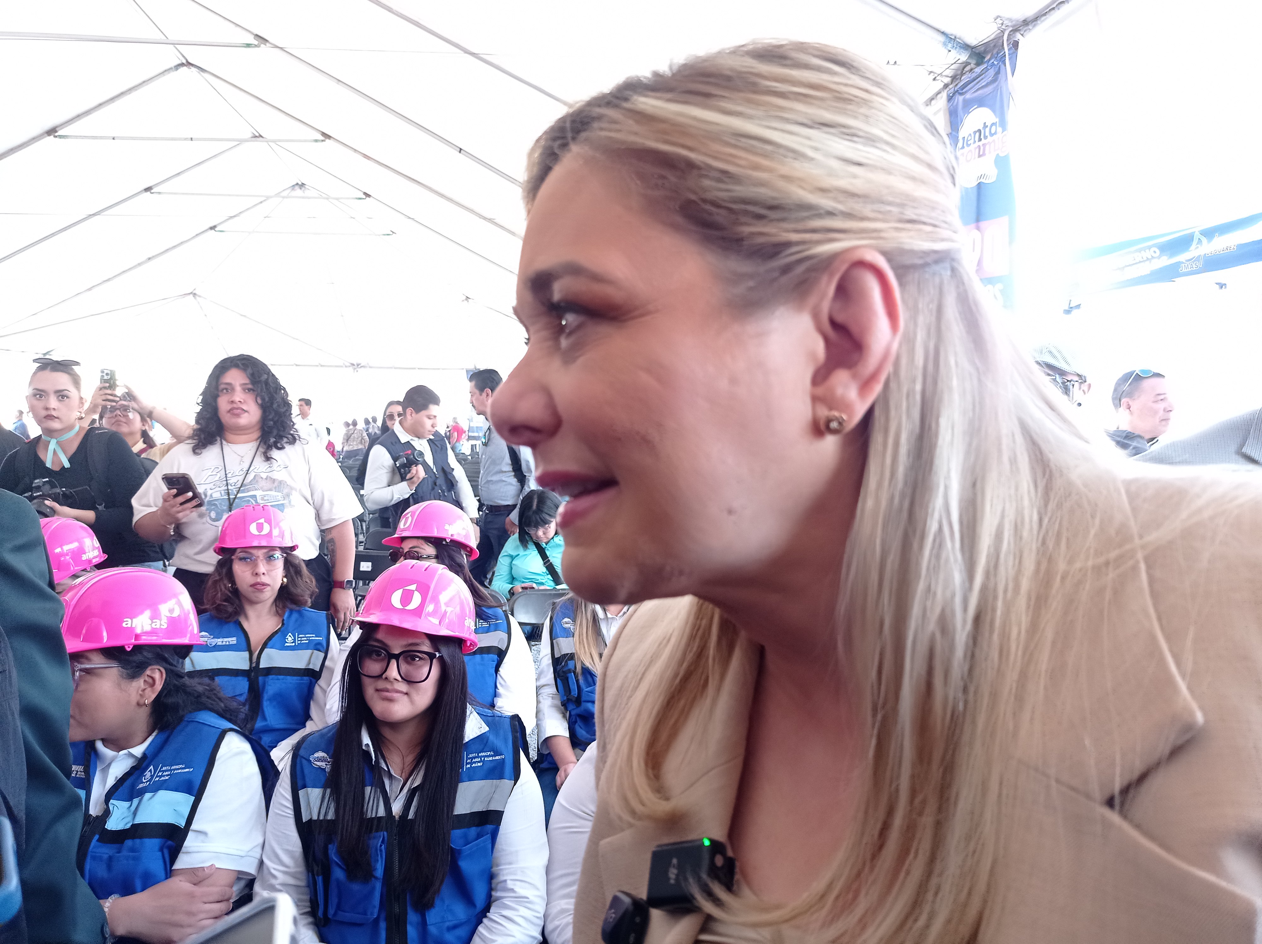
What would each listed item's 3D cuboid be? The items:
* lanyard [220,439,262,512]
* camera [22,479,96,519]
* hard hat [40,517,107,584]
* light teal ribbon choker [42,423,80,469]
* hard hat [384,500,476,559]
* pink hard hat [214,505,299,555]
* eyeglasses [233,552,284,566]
[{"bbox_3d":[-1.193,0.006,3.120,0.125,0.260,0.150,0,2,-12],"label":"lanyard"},{"bbox_3d":[-1.790,0.082,3.140,0.135,0.095,0.130,0,32,-12],"label":"camera"},{"bbox_3d":[-1.527,0.195,2.670,0.215,0.142,0.272,-7,19,26],"label":"hard hat"},{"bbox_3d":[-1.834,-0.089,3.280,0.115,0.150,0.130,-1,3,-15],"label":"light teal ribbon choker"},{"bbox_3d":[-0.538,0.149,2.750,0.215,0.142,0.272,-21,-21,37],"label":"hard hat"},{"bbox_3d":[-1.000,0.149,2.720,0.215,0.140,0.272,1,-13,-24],"label":"pink hard hat"},{"bbox_3d":[-0.982,0.234,2.690,0.135,0.046,0.140,-1,-2,-24],"label":"eyeglasses"}]

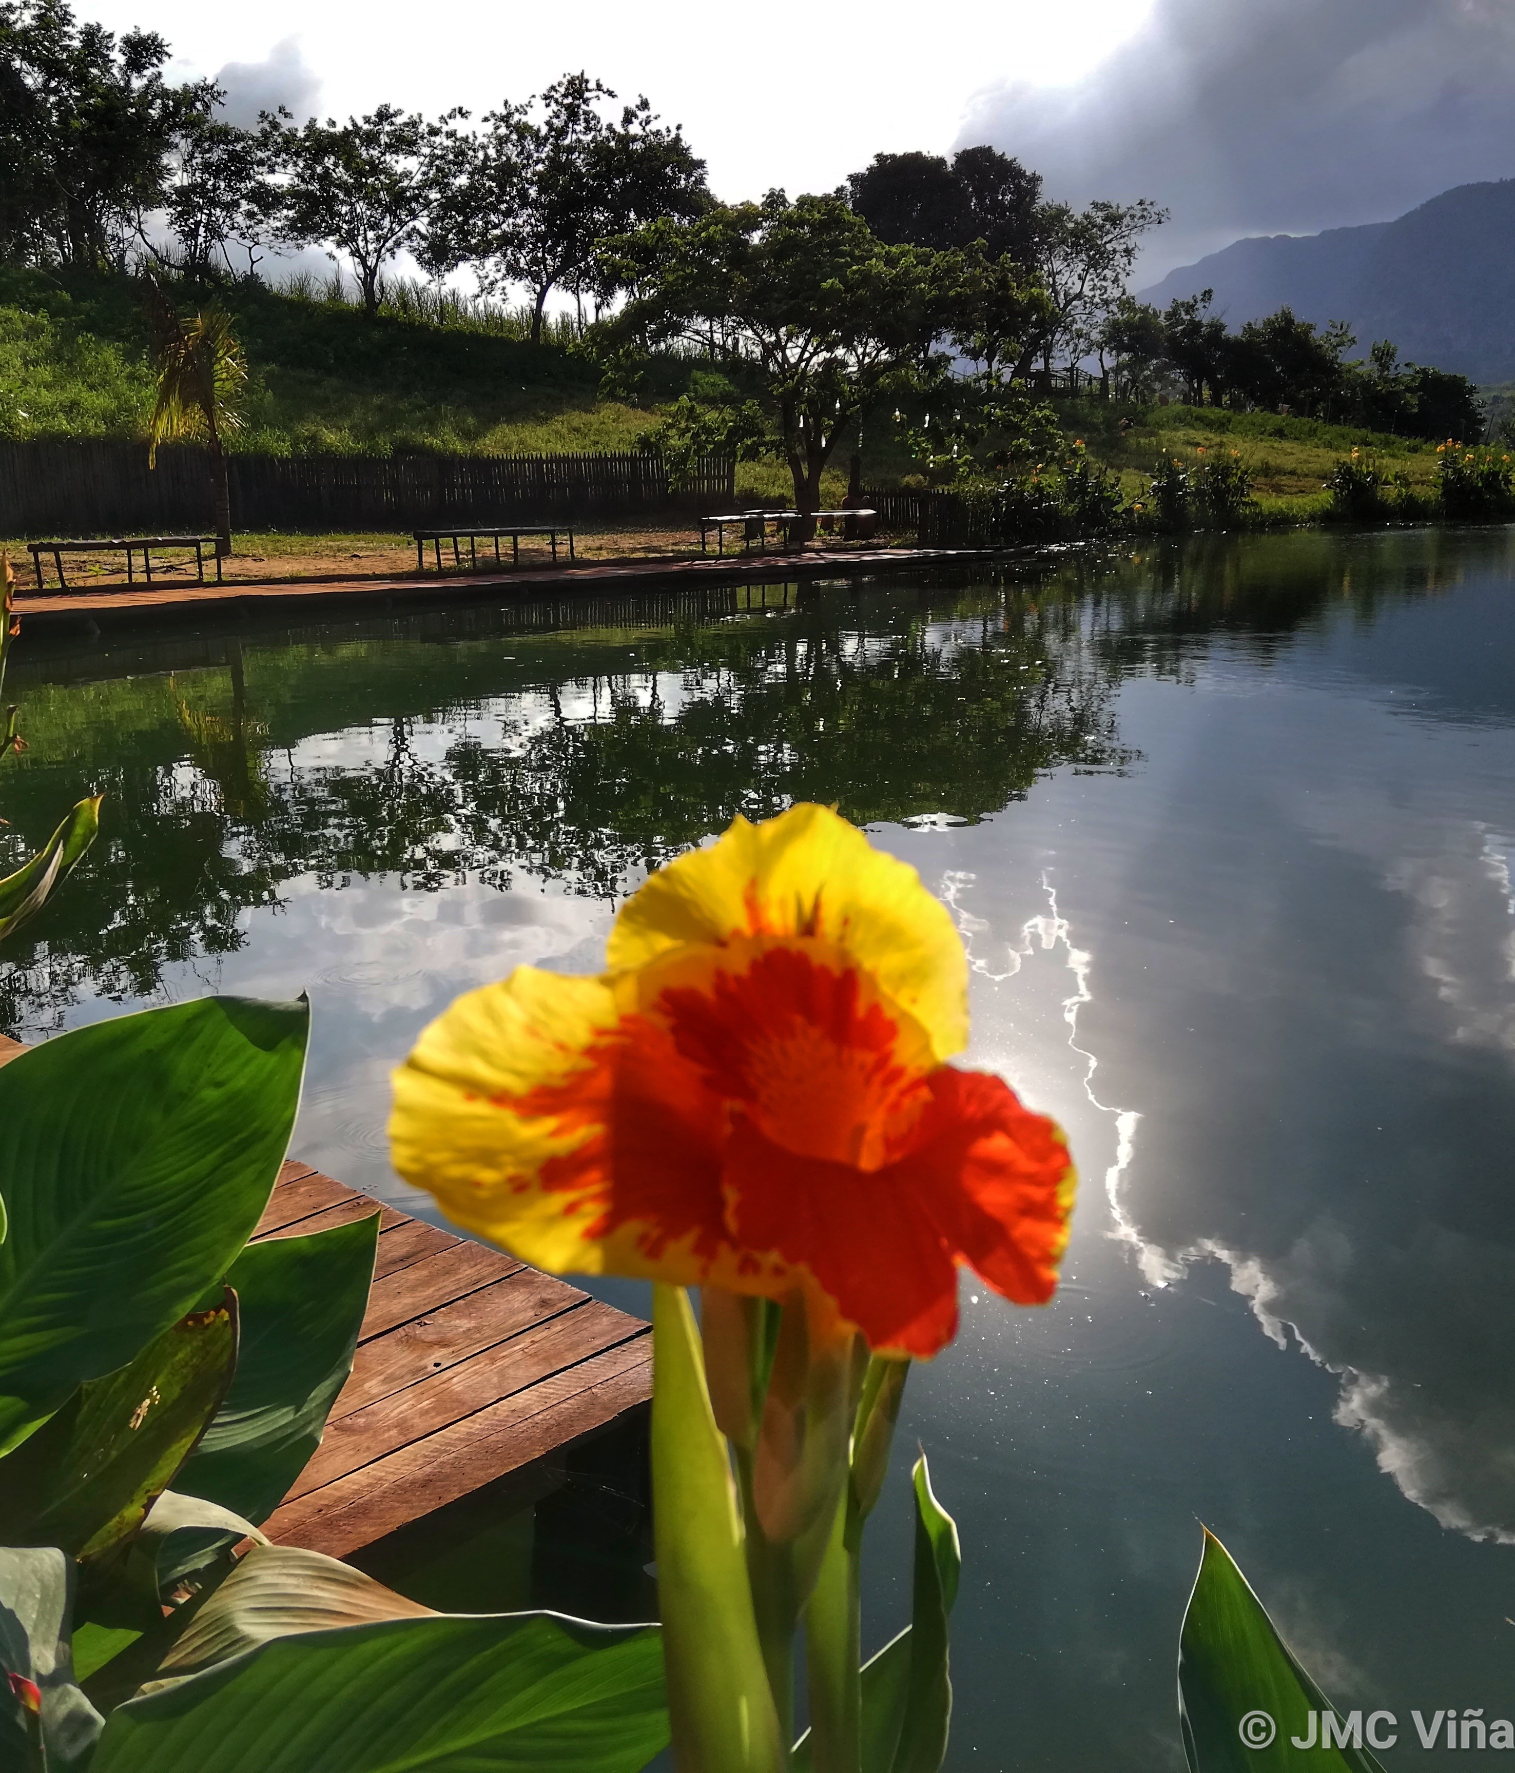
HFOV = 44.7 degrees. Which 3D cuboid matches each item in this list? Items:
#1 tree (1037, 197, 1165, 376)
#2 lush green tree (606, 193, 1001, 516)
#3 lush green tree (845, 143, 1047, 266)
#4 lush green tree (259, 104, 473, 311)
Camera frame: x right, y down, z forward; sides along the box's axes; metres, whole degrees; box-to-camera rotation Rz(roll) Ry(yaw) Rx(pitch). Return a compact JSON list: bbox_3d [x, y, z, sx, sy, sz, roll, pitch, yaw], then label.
[{"bbox_3d":[11.738,-20.191,63.014,4.286,6.394,3.643,2,13,10],"label":"tree"},{"bbox_3d":[0.732,-8.422,29.856,6.372,5.299,6.053,0,13,1],"label":"lush green tree"},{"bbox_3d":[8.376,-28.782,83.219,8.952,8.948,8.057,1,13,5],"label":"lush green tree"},{"bbox_3d":[-9.054,-15.669,42.644,4.812,4.528,4.331,-3,14,-11],"label":"lush green tree"}]

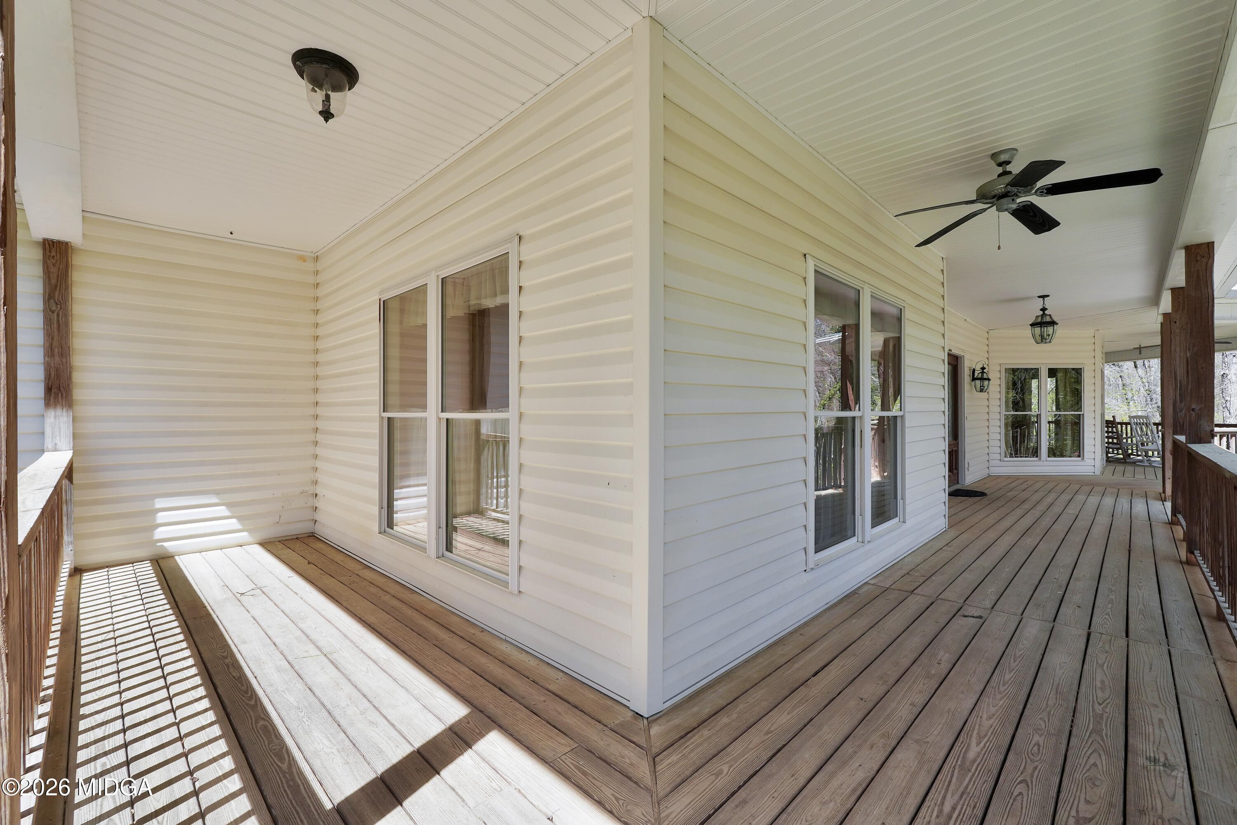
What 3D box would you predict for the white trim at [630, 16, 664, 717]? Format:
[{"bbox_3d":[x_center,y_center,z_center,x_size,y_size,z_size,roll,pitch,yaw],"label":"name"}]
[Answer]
[{"bbox_3d":[0.113,-0.183,2.081,0.088,2.749,0.088,0,0,45],"label":"white trim"}]

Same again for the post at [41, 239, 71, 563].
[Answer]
[{"bbox_3d":[-4.136,-0.036,3.811,0.140,2.474,0.140,0,0,45],"label":"post"}]

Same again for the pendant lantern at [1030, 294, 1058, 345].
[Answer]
[{"bbox_3d":[5.645,-1.224,6.842,0.286,0.633,0.286,0,0,45],"label":"pendant lantern"}]

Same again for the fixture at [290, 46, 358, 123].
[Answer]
[{"bbox_3d":[-1.312,-1.426,2.319,0.260,0.255,0.260,0,0,45],"label":"fixture"}]

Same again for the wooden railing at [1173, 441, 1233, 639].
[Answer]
[{"bbox_3d":[4.193,0.713,3.656,0.155,0.935,5.100,0,0,45],"label":"wooden railing"}]

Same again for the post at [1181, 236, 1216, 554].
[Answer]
[{"bbox_3d":[4.590,-0.061,4.068,0.143,2.514,0.140,0,0,45],"label":"post"}]

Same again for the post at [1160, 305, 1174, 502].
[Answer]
[{"bbox_3d":[7.516,-0.059,7.010,0.140,2.529,0.140,0,0,45],"label":"post"}]

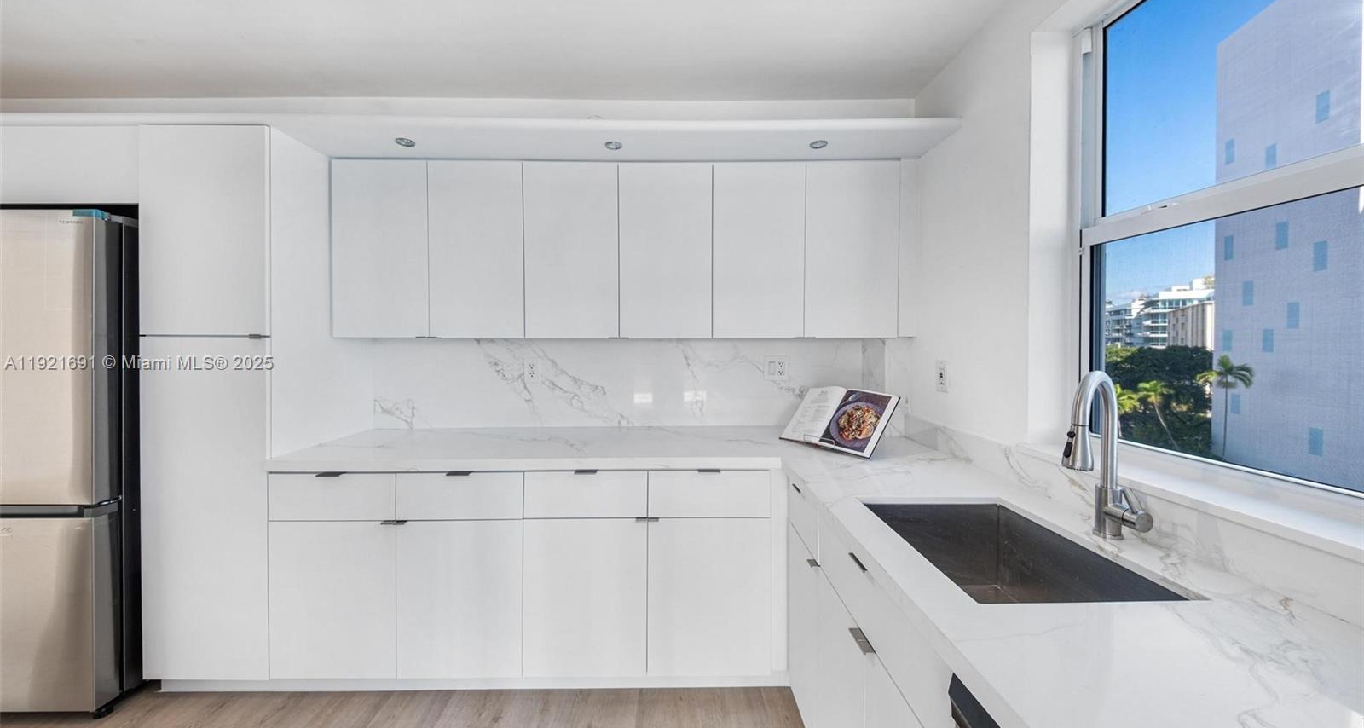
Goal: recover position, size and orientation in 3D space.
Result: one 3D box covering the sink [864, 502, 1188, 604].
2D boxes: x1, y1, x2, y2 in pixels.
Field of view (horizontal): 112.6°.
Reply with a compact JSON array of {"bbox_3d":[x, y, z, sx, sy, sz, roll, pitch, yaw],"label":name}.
[{"bbox_3d":[0.692,0.519,1.018,0.420,0.240,0.520,0,2,-1],"label":"sink"}]

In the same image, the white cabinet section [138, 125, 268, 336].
[{"bbox_3d":[-1.775,-0.502,1.960,0.475,0.785,0.560,0,2,-1],"label":"white cabinet section"}]

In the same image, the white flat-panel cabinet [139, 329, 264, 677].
[{"bbox_3d":[-1.787,0.529,1.985,0.477,1.285,0.580,0,2,-1],"label":"white flat-panel cabinet"}]

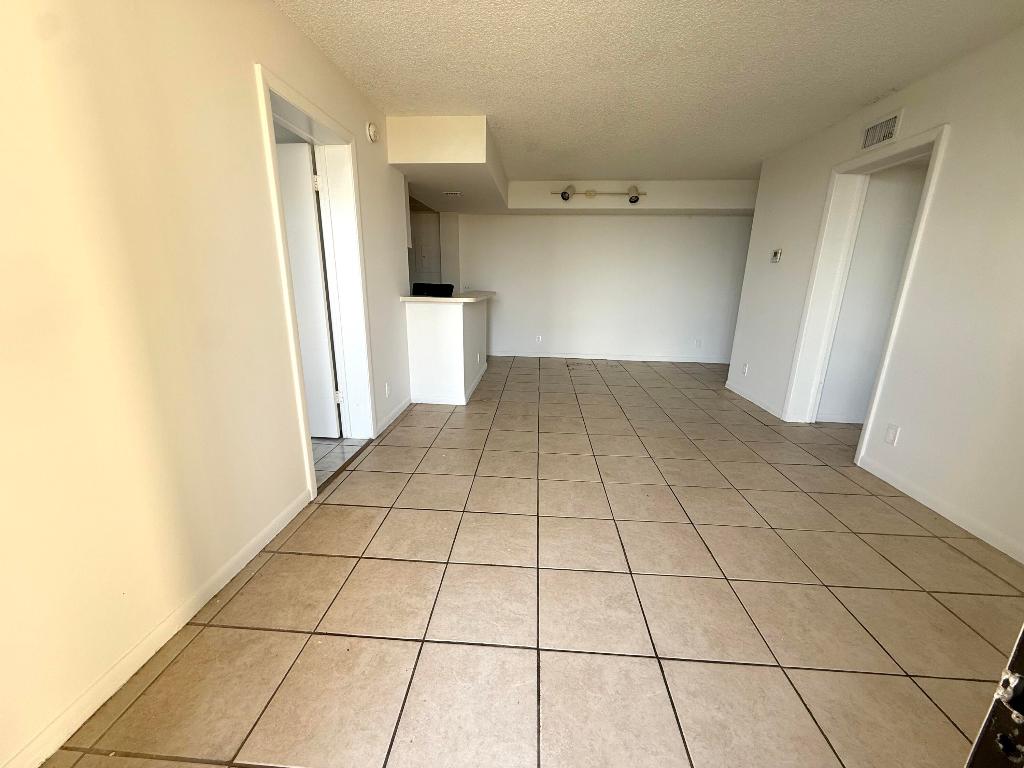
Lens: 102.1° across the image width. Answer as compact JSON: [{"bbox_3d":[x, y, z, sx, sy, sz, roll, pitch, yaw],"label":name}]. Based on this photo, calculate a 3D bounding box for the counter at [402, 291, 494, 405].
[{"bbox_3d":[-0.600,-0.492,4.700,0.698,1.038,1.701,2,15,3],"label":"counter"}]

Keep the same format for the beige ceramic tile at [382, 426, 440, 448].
[{"bbox_3d":[-0.797,0.421,3.270,0.399,0.012,0.402,2,15,3],"label":"beige ceramic tile"}]

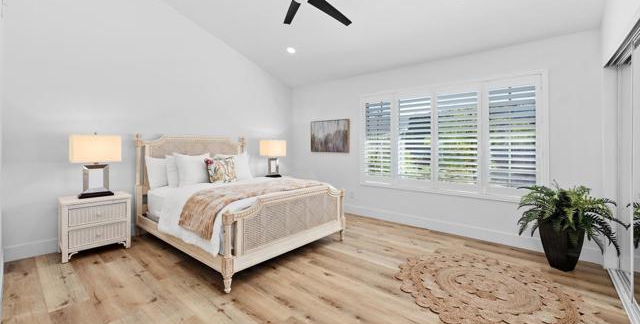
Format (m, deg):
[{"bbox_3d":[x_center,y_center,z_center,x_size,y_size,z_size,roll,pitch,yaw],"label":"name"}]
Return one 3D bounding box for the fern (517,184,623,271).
[{"bbox_3d":[2.500,0.666,2.548,0.730,0.850,0.730,2,4,39],"label":"fern"}]

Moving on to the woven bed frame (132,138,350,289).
[{"bbox_3d":[-1.151,0.320,3.502,2.322,1.439,1.776,2,4,39],"label":"woven bed frame"}]

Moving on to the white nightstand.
[{"bbox_3d":[-2.697,0.750,2.998,0.432,0.640,0.620,3,4,41],"label":"white nightstand"}]

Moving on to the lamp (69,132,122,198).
[{"bbox_3d":[-2.745,0.043,3.060,0.260,0.770,0.465,3,4,41],"label":"lamp"}]

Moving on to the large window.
[{"bbox_3d":[1.704,-0.342,3.709,2.511,1.617,0.100,2,4,40],"label":"large window"}]

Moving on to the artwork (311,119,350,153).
[{"bbox_3d":[0.166,-0.501,4.960,0.976,0.637,0.040,2,4,40],"label":"artwork"}]

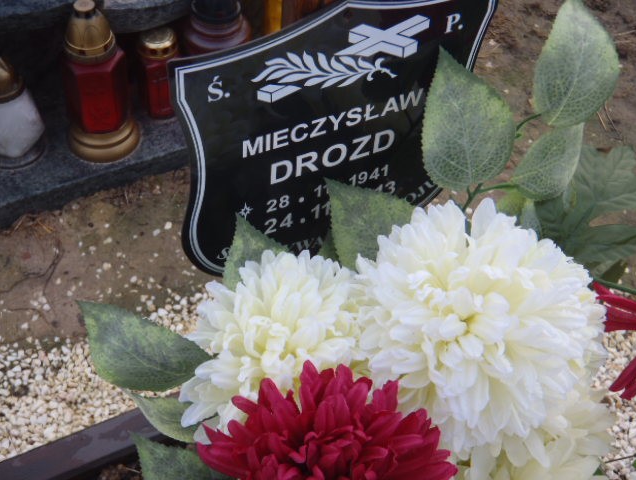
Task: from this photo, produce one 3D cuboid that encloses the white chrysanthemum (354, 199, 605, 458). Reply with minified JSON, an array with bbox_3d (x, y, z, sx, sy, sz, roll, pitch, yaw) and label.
[{"bbox_3d":[0.093,0.051,0.610,0.138,0.105,0.142,0,76,15],"label":"white chrysanthemum"}]

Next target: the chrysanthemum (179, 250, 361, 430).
[{"bbox_3d":[-0.028,0.069,0.700,0.128,0.090,0.126,0,72,6],"label":"chrysanthemum"}]

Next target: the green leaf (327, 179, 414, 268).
[{"bbox_3d":[0.039,-0.006,0.690,0.088,0.020,0.060,42,79,14],"label":"green leaf"}]

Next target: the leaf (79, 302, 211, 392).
[{"bbox_3d":[-0.119,0.073,0.730,0.100,0.025,0.060,18,57,9],"label":"leaf"}]

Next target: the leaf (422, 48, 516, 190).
[{"bbox_3d":[0.096,-0.076,0.680,0.060,0.093,0.020,-13,1,7],"label":"leaf"}]

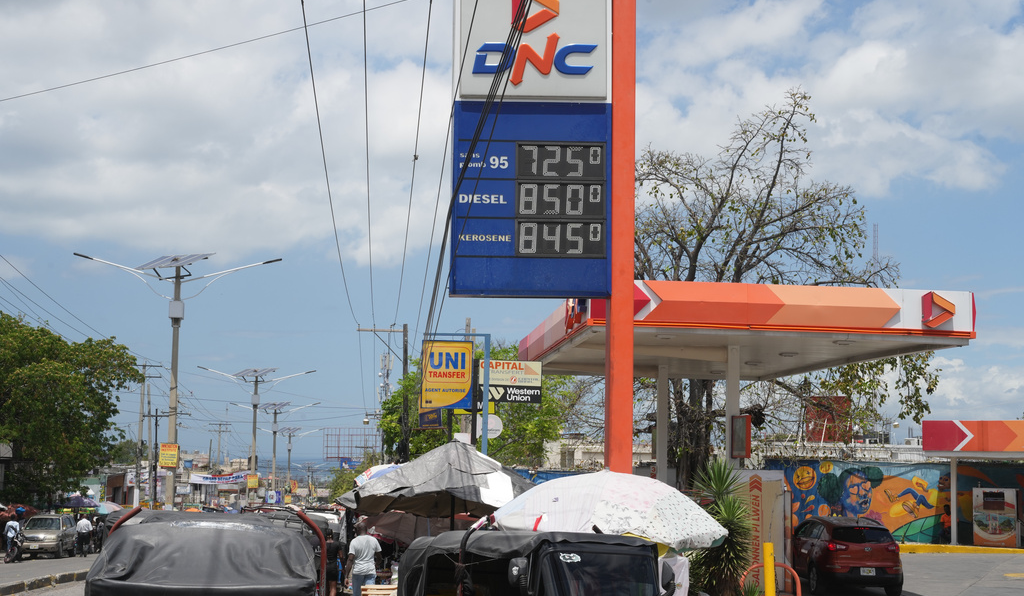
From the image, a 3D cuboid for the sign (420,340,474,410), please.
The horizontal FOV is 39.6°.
[{"bbox_3d":[-1.429,1.706,31.500,1.200,1.560,0.170,2,-6,-6],"label":"sign"}]

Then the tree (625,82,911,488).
[{"bbox_3d":[8.915,0.721,50.000,11.500,15.300,11.000,1,-6,0],"label":"tree"}]

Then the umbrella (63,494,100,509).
[{"bbox_3d":[-19.470,9.183,64.000,1.950,0.700,1.950,1,-6,0],"label":"umbrella"}]

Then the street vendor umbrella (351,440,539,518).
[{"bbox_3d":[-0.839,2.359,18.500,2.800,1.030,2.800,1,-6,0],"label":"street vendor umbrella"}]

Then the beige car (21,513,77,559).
[{"bbox_3d":[-19.640,10.126,60.660,1.620,1.740,4.000,2,-9,-7],"label":"beige car"}]

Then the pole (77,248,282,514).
[{"bbox_3d":[-13.209,4.313,55.655,7.900,11.860,1.800,1,-6,-6],"label":"pole"}]

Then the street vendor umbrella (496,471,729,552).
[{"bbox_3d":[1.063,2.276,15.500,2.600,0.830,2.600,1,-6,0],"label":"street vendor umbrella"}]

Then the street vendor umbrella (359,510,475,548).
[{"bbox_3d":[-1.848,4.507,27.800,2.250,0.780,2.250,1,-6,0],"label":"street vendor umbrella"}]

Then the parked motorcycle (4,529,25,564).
[{"bbox_3d":[-18.476,9.248,52.800,0.750,1.120,1.900,-2,-7,25],"label":"parked motorcycle"}]

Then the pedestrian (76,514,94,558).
[{"bbox_3d":[-17.250,9.606,57.500,0.600,1.750,0.400,2,-6,-6],"label":"pedestrian"}]

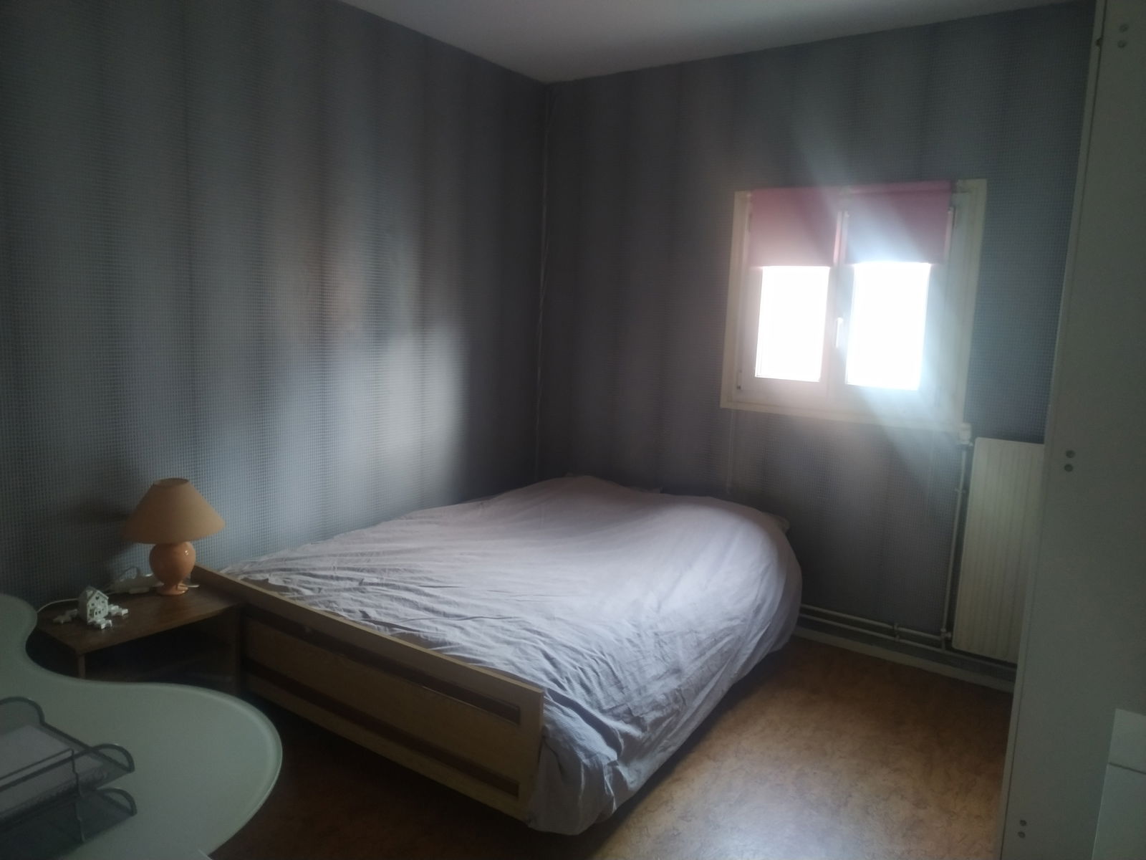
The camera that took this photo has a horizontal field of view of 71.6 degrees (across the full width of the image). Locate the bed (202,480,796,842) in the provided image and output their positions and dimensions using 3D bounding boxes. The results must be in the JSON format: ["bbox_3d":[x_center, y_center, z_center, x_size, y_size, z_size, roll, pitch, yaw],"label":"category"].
[{"bbox_3d":[-0.094,0.546,2.938,1.560,0.390,1.860,7,10,34],"label":"bed"}]

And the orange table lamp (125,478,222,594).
[{"bbox_3d":[-1.230,0.326,2.428,0.278,0.345,0.278,7,10,34],"label":"orange table lamp"}]

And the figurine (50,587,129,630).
[{"bbox_3d":[-1.336,0.484,2.218,0.173,0.090,0.153,7,10,34],"label":"figurine"}]

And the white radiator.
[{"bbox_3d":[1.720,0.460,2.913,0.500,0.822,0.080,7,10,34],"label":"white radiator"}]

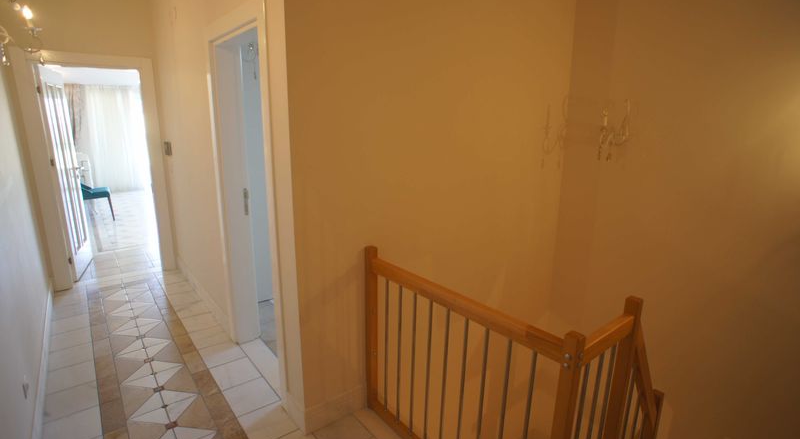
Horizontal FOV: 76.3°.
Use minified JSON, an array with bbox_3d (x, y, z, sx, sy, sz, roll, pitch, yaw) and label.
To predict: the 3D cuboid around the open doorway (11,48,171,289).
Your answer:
[{"bbox_3d":[-2.771,-0.465,4.755,1.040,2.100,0.170,-9,16,-32],"label":"open doorway"}]

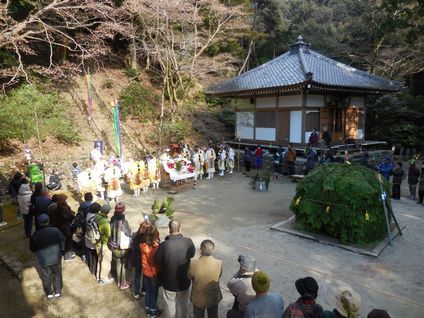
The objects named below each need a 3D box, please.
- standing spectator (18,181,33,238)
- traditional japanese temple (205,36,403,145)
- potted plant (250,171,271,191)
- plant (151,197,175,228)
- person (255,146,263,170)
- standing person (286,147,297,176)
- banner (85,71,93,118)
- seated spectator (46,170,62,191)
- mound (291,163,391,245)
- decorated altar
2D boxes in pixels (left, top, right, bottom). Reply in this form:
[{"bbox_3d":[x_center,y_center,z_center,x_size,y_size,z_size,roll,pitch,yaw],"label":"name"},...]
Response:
[{"bbox_3d":[-5.090,1.403,8.352,0.440,1.570,0.340,5,9,30],"label":"standing spectator"},{"bbox_3d":[7.083,-5.081,24.871,10.890,9.246,10.890,-5,9,-33],"label":"traditional japanese temple"},{"bbox_3d":[2.221,0.979,14.223,0.850,0.950,0.800,0,7,0],"label":"potted plant"},{"bbox_3d":[-1.490,1.628,9.413,0.720,0.880,0.680,0,7,0],"label":"plant"},{"bbox_3d":[2.982,-0.037,19.509,0.500,1.600,0.360,1,8,6],"label":"person"},{"bbox_3d":[4.666,0.109,18.177,0.540,1.670,0.380,3,8,20],"label":"standing person"},{"bbox_3d":[-8.651,-4.476,21.500,0.500,3.237,0.350,-3,8,-20],"label":"banner"},{"bbox_3d":[-7.259,0.967,14.258,0.550,0.880,0.550,5,9,31],"label":"seated spectator"},{"bbox_3d":[3.913,1.075,9.277,2.750,1.900,2.750,7,10,40],"label":"mound"},{"bbox_3d":[-1.563,0.795,14.539,1.250,1.200,1.250,-7,10,-42],"label":"decorated altar"}]

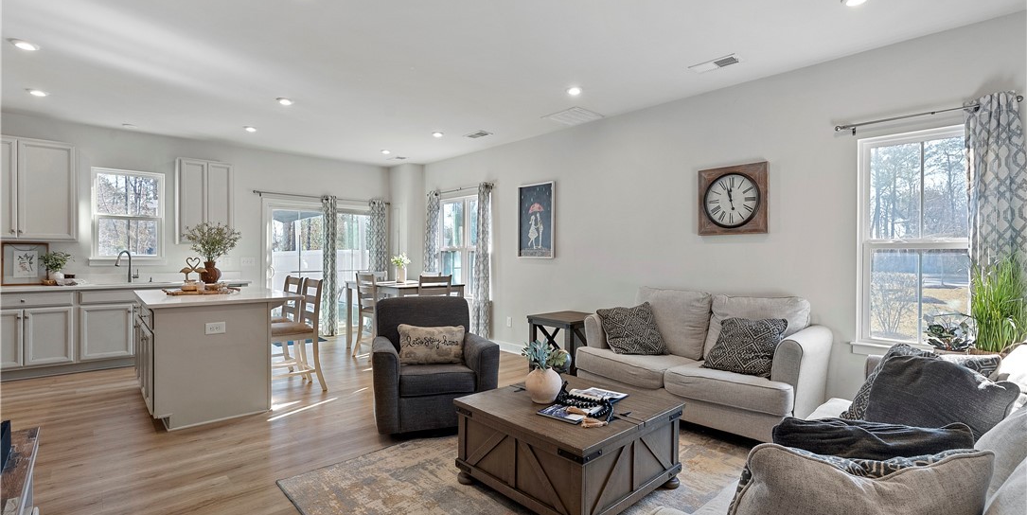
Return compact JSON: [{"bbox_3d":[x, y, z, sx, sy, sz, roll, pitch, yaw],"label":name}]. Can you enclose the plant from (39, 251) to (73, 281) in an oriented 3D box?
[{"bbox_3d":[-4.872,0.114,4.864,0.250,0.360,0.230,0,0,-43],"label":"plant"}]

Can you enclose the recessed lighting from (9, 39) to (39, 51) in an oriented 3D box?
[{"bbox_3d":[-3.458,-1.499,3.219,0.175,0.030,0.175,0,1,-42],"label":"recessed lighting"}]

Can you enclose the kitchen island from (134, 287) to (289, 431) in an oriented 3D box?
[{"bbox_3d":[-2.699,0.776,4.098,1.030,0.914,1.660,0,0,-43],"label":"kitchen island"}]

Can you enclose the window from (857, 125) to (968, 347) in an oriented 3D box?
[{"bbox_3d":[2.694,-0.111,3.021,0.110,1.450,0.690,0,0,-42],"label":"window"}]

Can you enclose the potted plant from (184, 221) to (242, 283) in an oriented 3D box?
[{"bbox_3d":[-2.869,-0.038,4.350,0.480,0.570,0.440,0,0,-42],"label":"potted plant"}]

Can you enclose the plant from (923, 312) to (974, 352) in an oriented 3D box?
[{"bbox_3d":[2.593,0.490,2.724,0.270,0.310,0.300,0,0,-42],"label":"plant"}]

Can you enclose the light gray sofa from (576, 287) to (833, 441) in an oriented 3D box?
[{"bbox_3d":[1.440,0.783,3.627,0.920,0.980,1.670,0,1,-42],"label":"light gray sofa"}]

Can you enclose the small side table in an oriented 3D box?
[{"bbox_3d":[0.575,0.923,4.644,0.670,0.649,0.580,0,0,-43],"label":"small side table"}]

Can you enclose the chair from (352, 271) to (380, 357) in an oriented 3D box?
[{"bbox_3d":[-1.634,0.714,5.700,0.530,1.030,0.450,0,1,-42],"label":"chair"}]

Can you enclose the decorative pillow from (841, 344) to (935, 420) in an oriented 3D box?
[{"bbox_3d":[1.890,0.631,2.205,0.180,0.450,0.460,39,-18,-35],"label":"decorative pillow"}]

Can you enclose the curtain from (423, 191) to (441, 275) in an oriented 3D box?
[{"bbox_3d":[-1.258,0.057,7.064,0.130,2.130,0.420,0,0,-43],"label":"curtain"}]

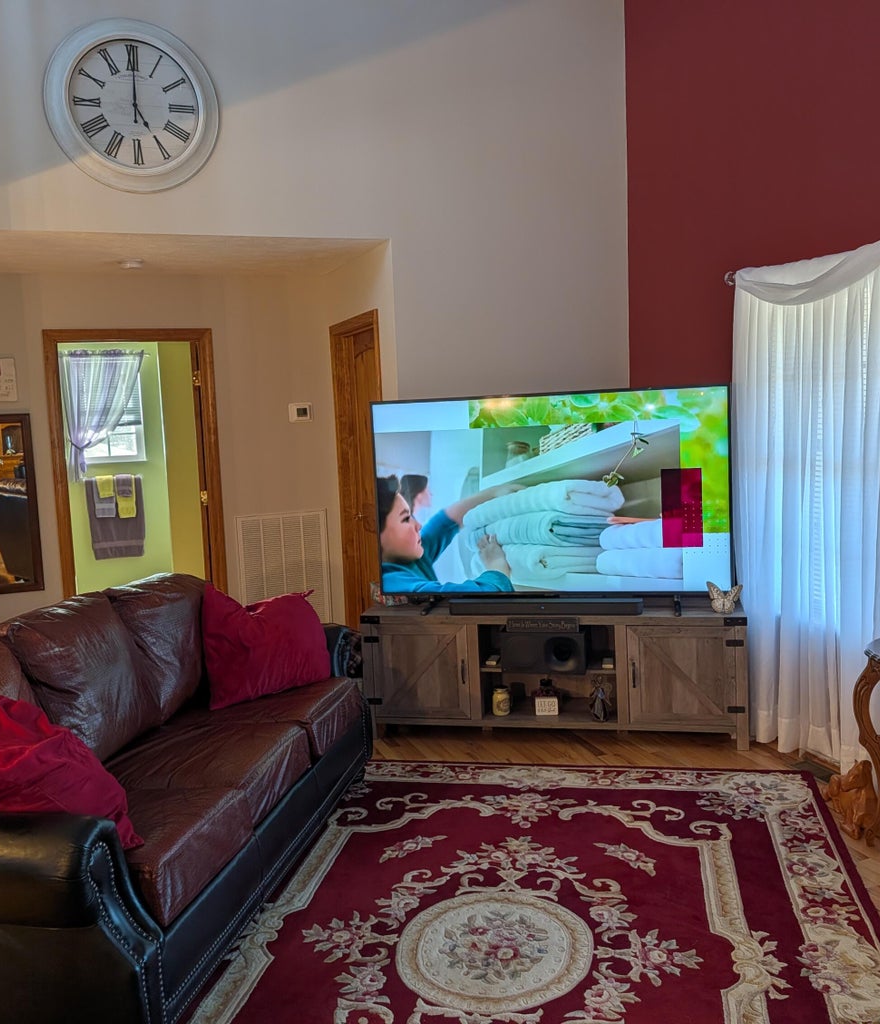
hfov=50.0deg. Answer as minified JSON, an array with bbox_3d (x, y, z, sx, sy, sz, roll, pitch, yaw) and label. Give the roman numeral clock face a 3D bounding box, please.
[{"bbox_3d":[-1.369,-1.817,4.232,0.755,0.755,0.060,-5,7,-21],"label":"roman numeral clock face"}]

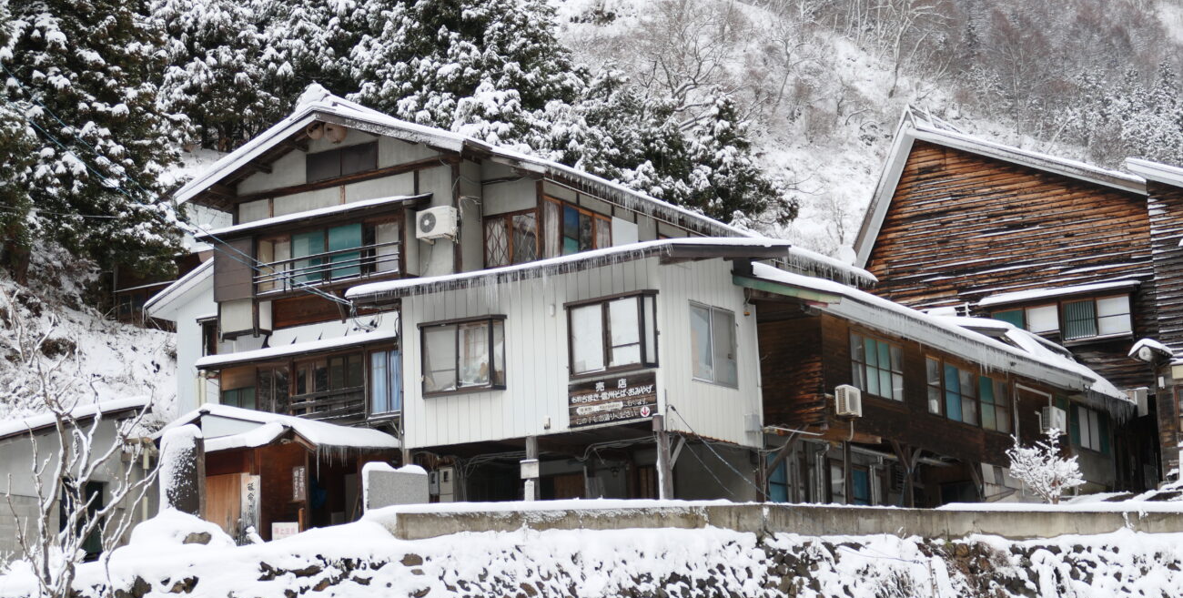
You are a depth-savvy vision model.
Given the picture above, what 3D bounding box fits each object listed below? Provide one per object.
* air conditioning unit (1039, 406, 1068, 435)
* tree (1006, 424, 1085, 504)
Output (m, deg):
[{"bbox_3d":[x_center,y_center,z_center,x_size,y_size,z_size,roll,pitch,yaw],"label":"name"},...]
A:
[{"bbox_3d":[10.270,2.711,59.189,0.260,0.510,0.780,-9,-13,30],"label":"air conditioning unit"},{"bbox_3d":[8.439,3.101,49.500,1.460,1.520,1.350,-4,-12,10],"label":"tree"}]

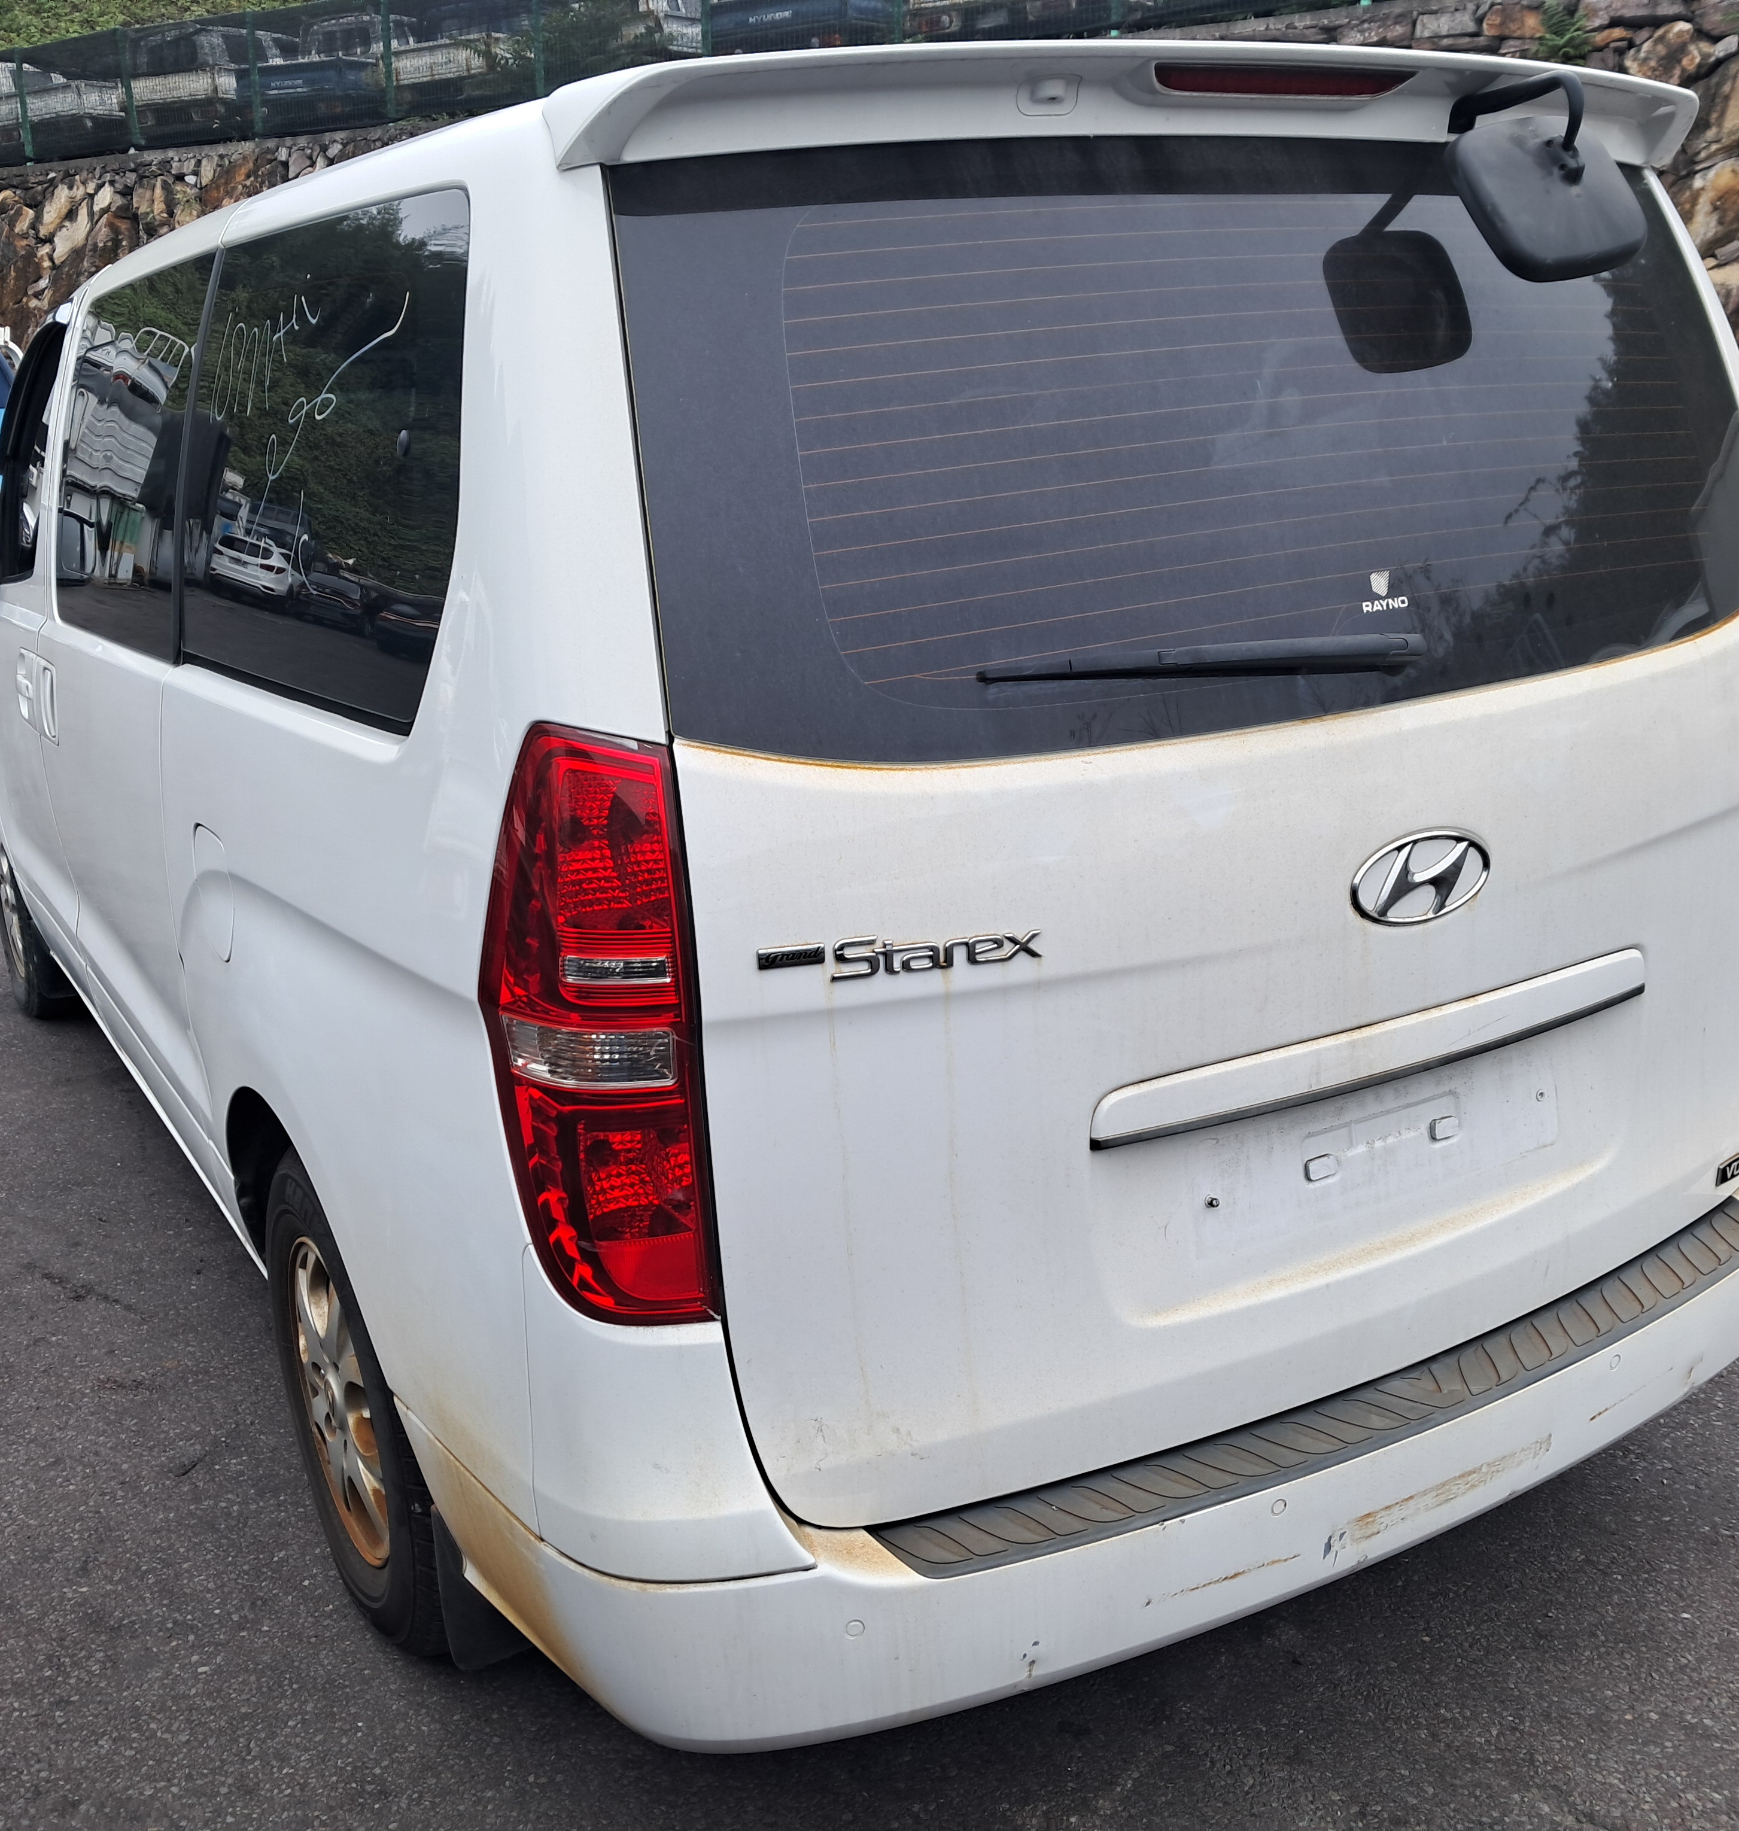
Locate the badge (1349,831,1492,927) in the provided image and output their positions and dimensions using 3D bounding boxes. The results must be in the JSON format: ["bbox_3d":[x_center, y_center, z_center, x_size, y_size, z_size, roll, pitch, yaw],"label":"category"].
[{"bbox_3d":[0.547,-0.036,1.886,0.187,0.096,0.022,-12,7,-28],"label":"badge"}]

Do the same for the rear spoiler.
[{"bbox_3d":[0.377,-0.804,1.899,1.460,0.130,0.270,-12,18,-28],"label":"rear spoiler"}]

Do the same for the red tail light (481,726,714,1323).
[{"bbox_3d":[-0.235,0.102,1.648,0.180,0.560,0.180,-12,18,-28],"label":"red tail light"}]

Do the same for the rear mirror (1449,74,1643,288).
[{"bbox_3d":[0.694,-0.768,1.940,0.200,0.199,0.177,-26,-2,-26],"label":"rear mirror"}]

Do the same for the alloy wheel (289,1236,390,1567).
[{"bbox_3d":[-0.617,0.608,2.476,0.160,0.430,0.430,-12,18,-28],"label":"alloy wheel"}]

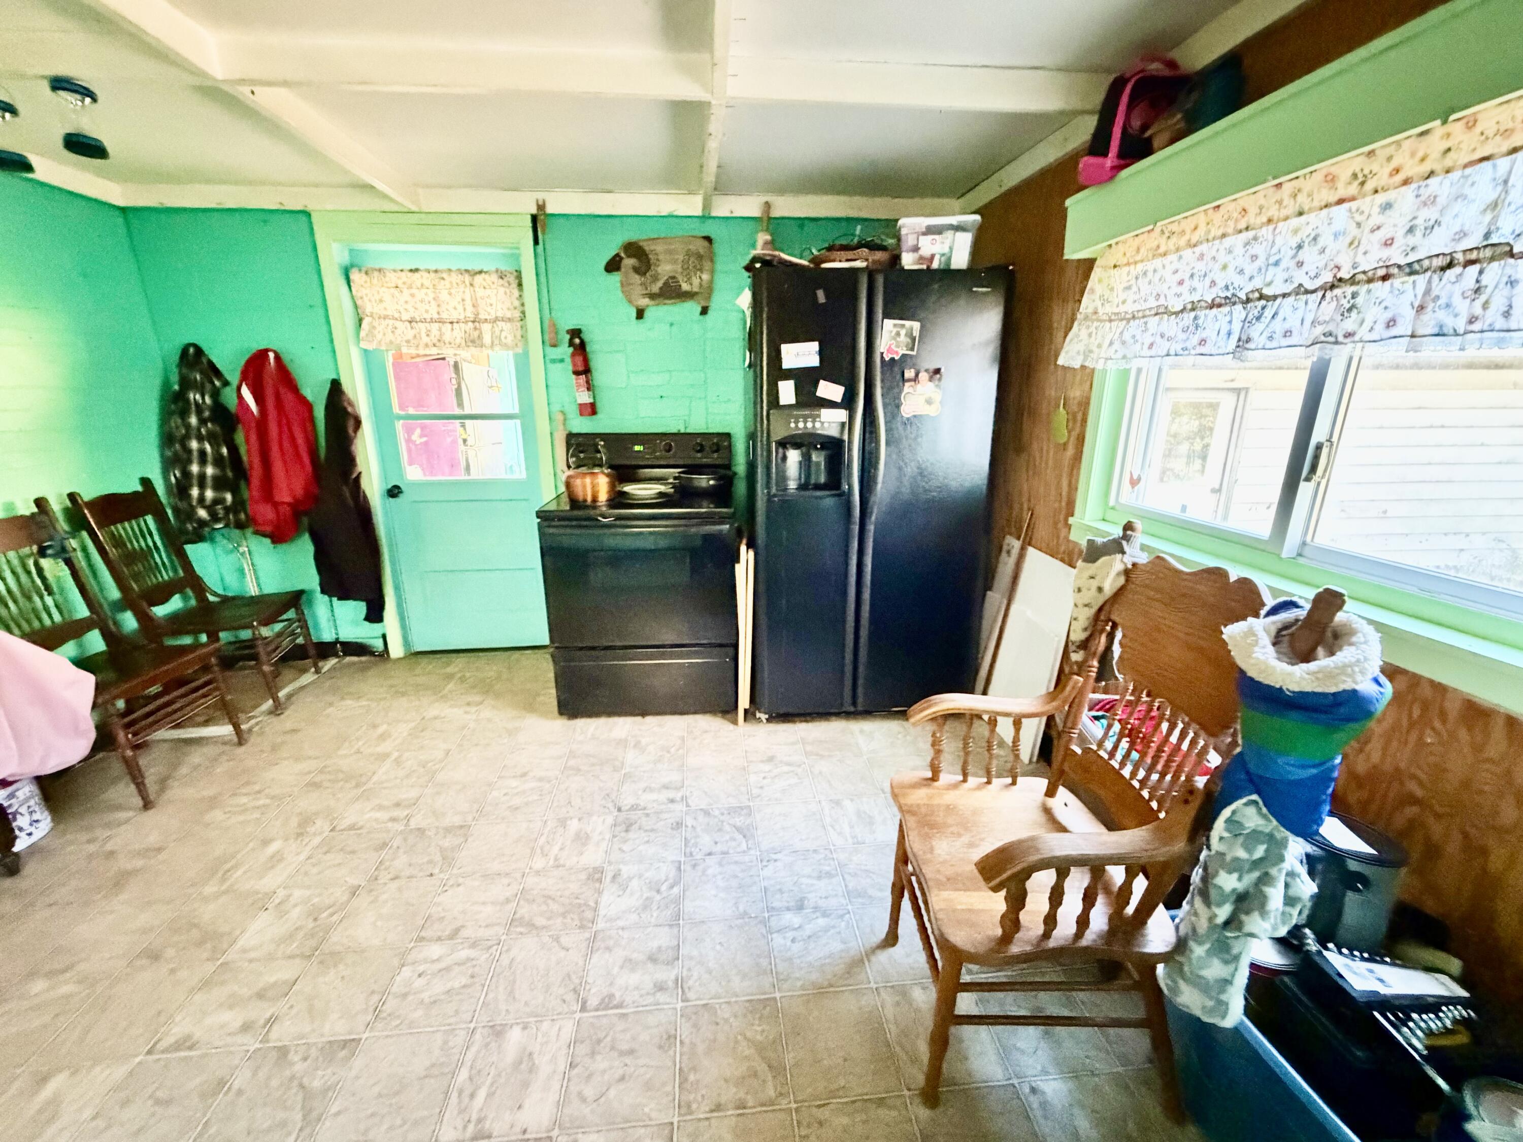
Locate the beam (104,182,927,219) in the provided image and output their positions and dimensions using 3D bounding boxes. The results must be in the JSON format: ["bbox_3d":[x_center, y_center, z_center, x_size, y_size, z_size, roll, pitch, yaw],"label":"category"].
[{"bbox_3d":[-0.918,-1.619,2.718,3.580,0.095,0.050,-1,16,-4],"label":"beam"}]

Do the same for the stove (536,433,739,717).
[{"bbox_3d":[-0.509,-0.023,2.811,0.766,1.170,0.680,-1,16,-3],"label":"stove"}]

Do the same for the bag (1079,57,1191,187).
[{"bbox_3d":[0.989,-1.178,1.645,0.160,0.240,0.250,-2,16,-6],"label":"bag"}]

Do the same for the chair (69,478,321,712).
[{"bbox_3d":[-2.400,0.101,2.718,0.510,1.000,0.450,-5,17,-16],"label":"chair"}]

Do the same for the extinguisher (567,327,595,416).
[{"bbox_3d":[-0.843,-0.925,2.871,0.110,0.390,0.110,-1,16,-4],"label":"extinguisher"}]

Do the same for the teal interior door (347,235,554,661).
[{"bbox_3d":[-1.488,-0.517,3.090,0.770,1.970,0.055,-1,16,-3],"label":"teal interior door"}]

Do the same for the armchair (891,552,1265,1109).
[{"bbox_3d":[0.583,0.490,1.258,0.590,1.050,0.570,0,16,0],"label":"armchair"}]

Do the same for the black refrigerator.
[{"bbox_3d":[0.423,-0.326,2.766,0.920,1.770,0.760,-1,16,-2],"label":"black refrigerator"}]

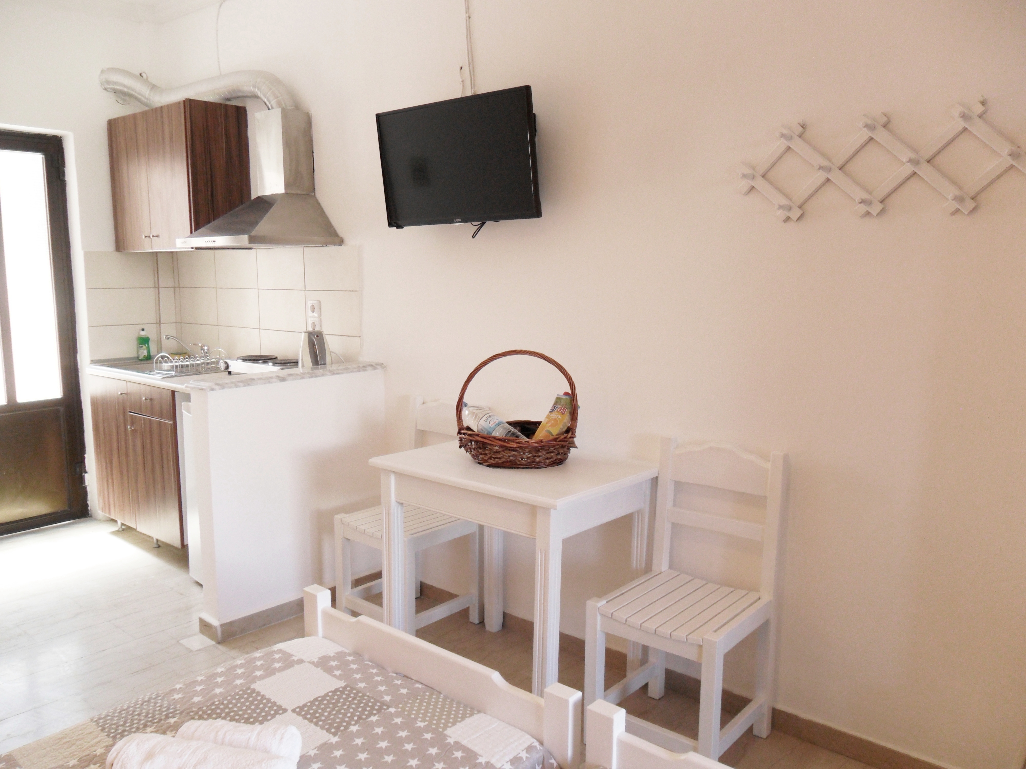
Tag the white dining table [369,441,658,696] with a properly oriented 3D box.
[{"bbox_3d":[0.014,0.640,2.711,0.779,0.779,0.608,7,10,39],"label":"white dining table"}]

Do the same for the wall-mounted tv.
[{"bbox_3d":[-0.205,-0.828,2.987,0.732,0.436,0.060,5,17,36],"label":"wall-mounted tv"}]

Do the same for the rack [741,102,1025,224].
[{"bbox_3d":[0.942,-0.578,2.113,0.752,0.270,0.063,7,10,40],"label":"rack"}]

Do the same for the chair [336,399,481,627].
[{"bbox_3d":[-0.395,0.529,3.168,0.404,0.874,0.447,6,10,39],"label":"chair"}]

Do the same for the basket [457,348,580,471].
[{"bbox_3d":[0.015,0.068,2.667,0.390,0.365,0.325,0,8,1],"label":"basket"}]

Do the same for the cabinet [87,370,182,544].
[{"bbox_3d":[-1.760,0.383,4.242,0.900,0.845,0.500,7,10,40],"label":"cabinet"}]

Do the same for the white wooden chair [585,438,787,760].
[{"bbox_3d":[0.515,0.640,2.373,0.404,0.874,0.447,6,10,39],"label":"white wooden chair"}]

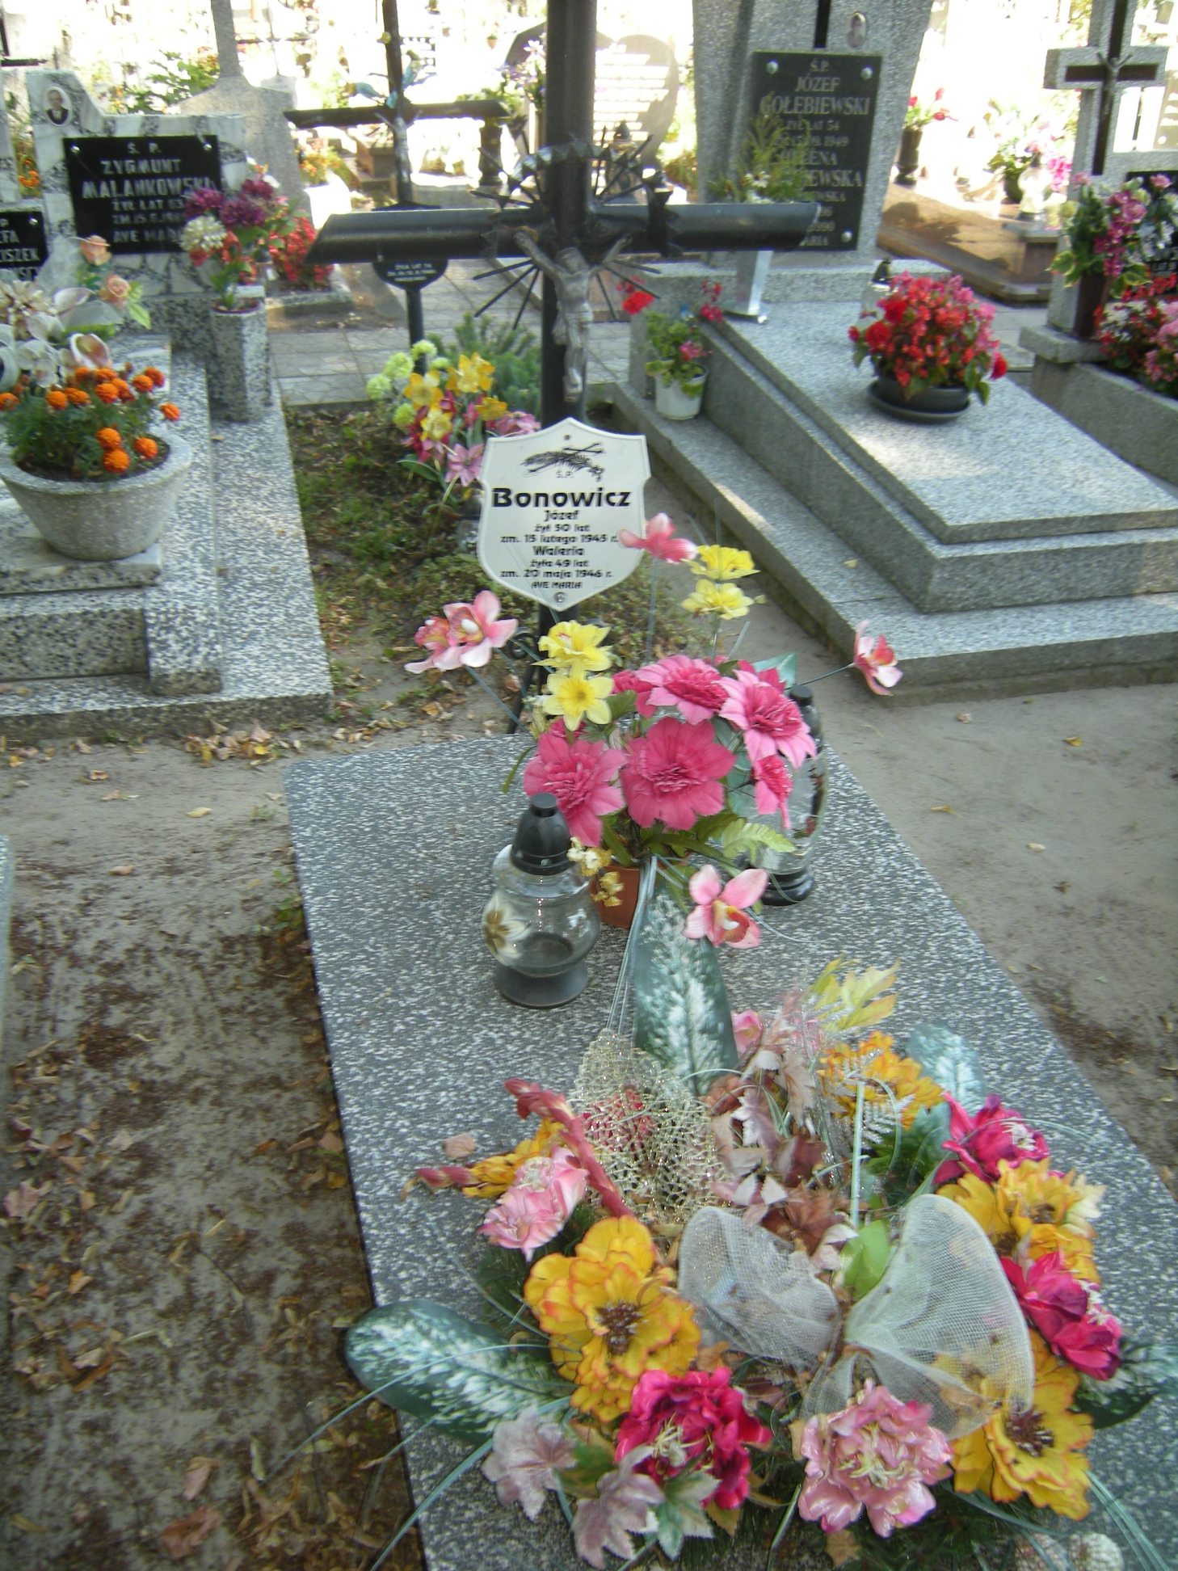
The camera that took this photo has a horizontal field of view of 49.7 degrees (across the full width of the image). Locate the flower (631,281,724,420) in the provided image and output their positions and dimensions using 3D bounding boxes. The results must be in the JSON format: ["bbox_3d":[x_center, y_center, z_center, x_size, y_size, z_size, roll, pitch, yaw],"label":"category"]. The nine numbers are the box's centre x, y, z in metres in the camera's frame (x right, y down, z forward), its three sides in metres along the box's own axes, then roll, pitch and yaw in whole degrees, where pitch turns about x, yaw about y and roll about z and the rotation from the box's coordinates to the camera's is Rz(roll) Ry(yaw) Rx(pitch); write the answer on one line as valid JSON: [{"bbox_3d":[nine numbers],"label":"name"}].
[{"bbox_3d":[0.264,-1.297,3.784,0.270,0.370,0.250,2,33,-1],"label":"flower"}]

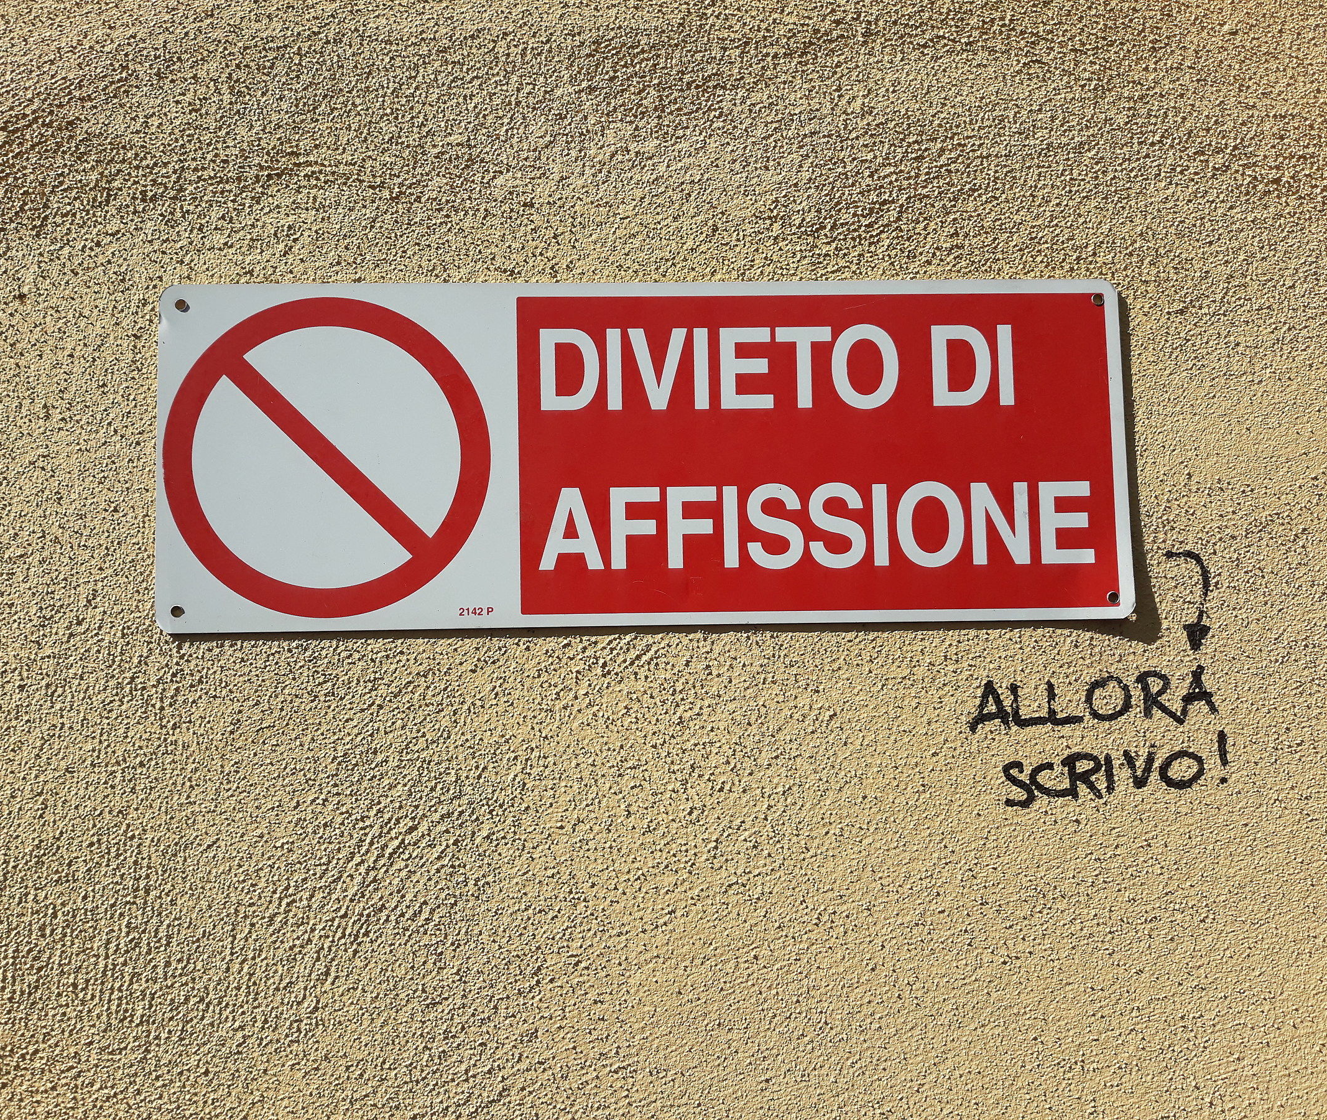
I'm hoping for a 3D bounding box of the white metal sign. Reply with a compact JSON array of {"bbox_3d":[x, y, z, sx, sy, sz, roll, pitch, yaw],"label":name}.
[{"bbox_3d":[-0.002,-0.039,0.420,0.350,0.125,0.003,-1,-4,-4],"label":"white metal sign"}]

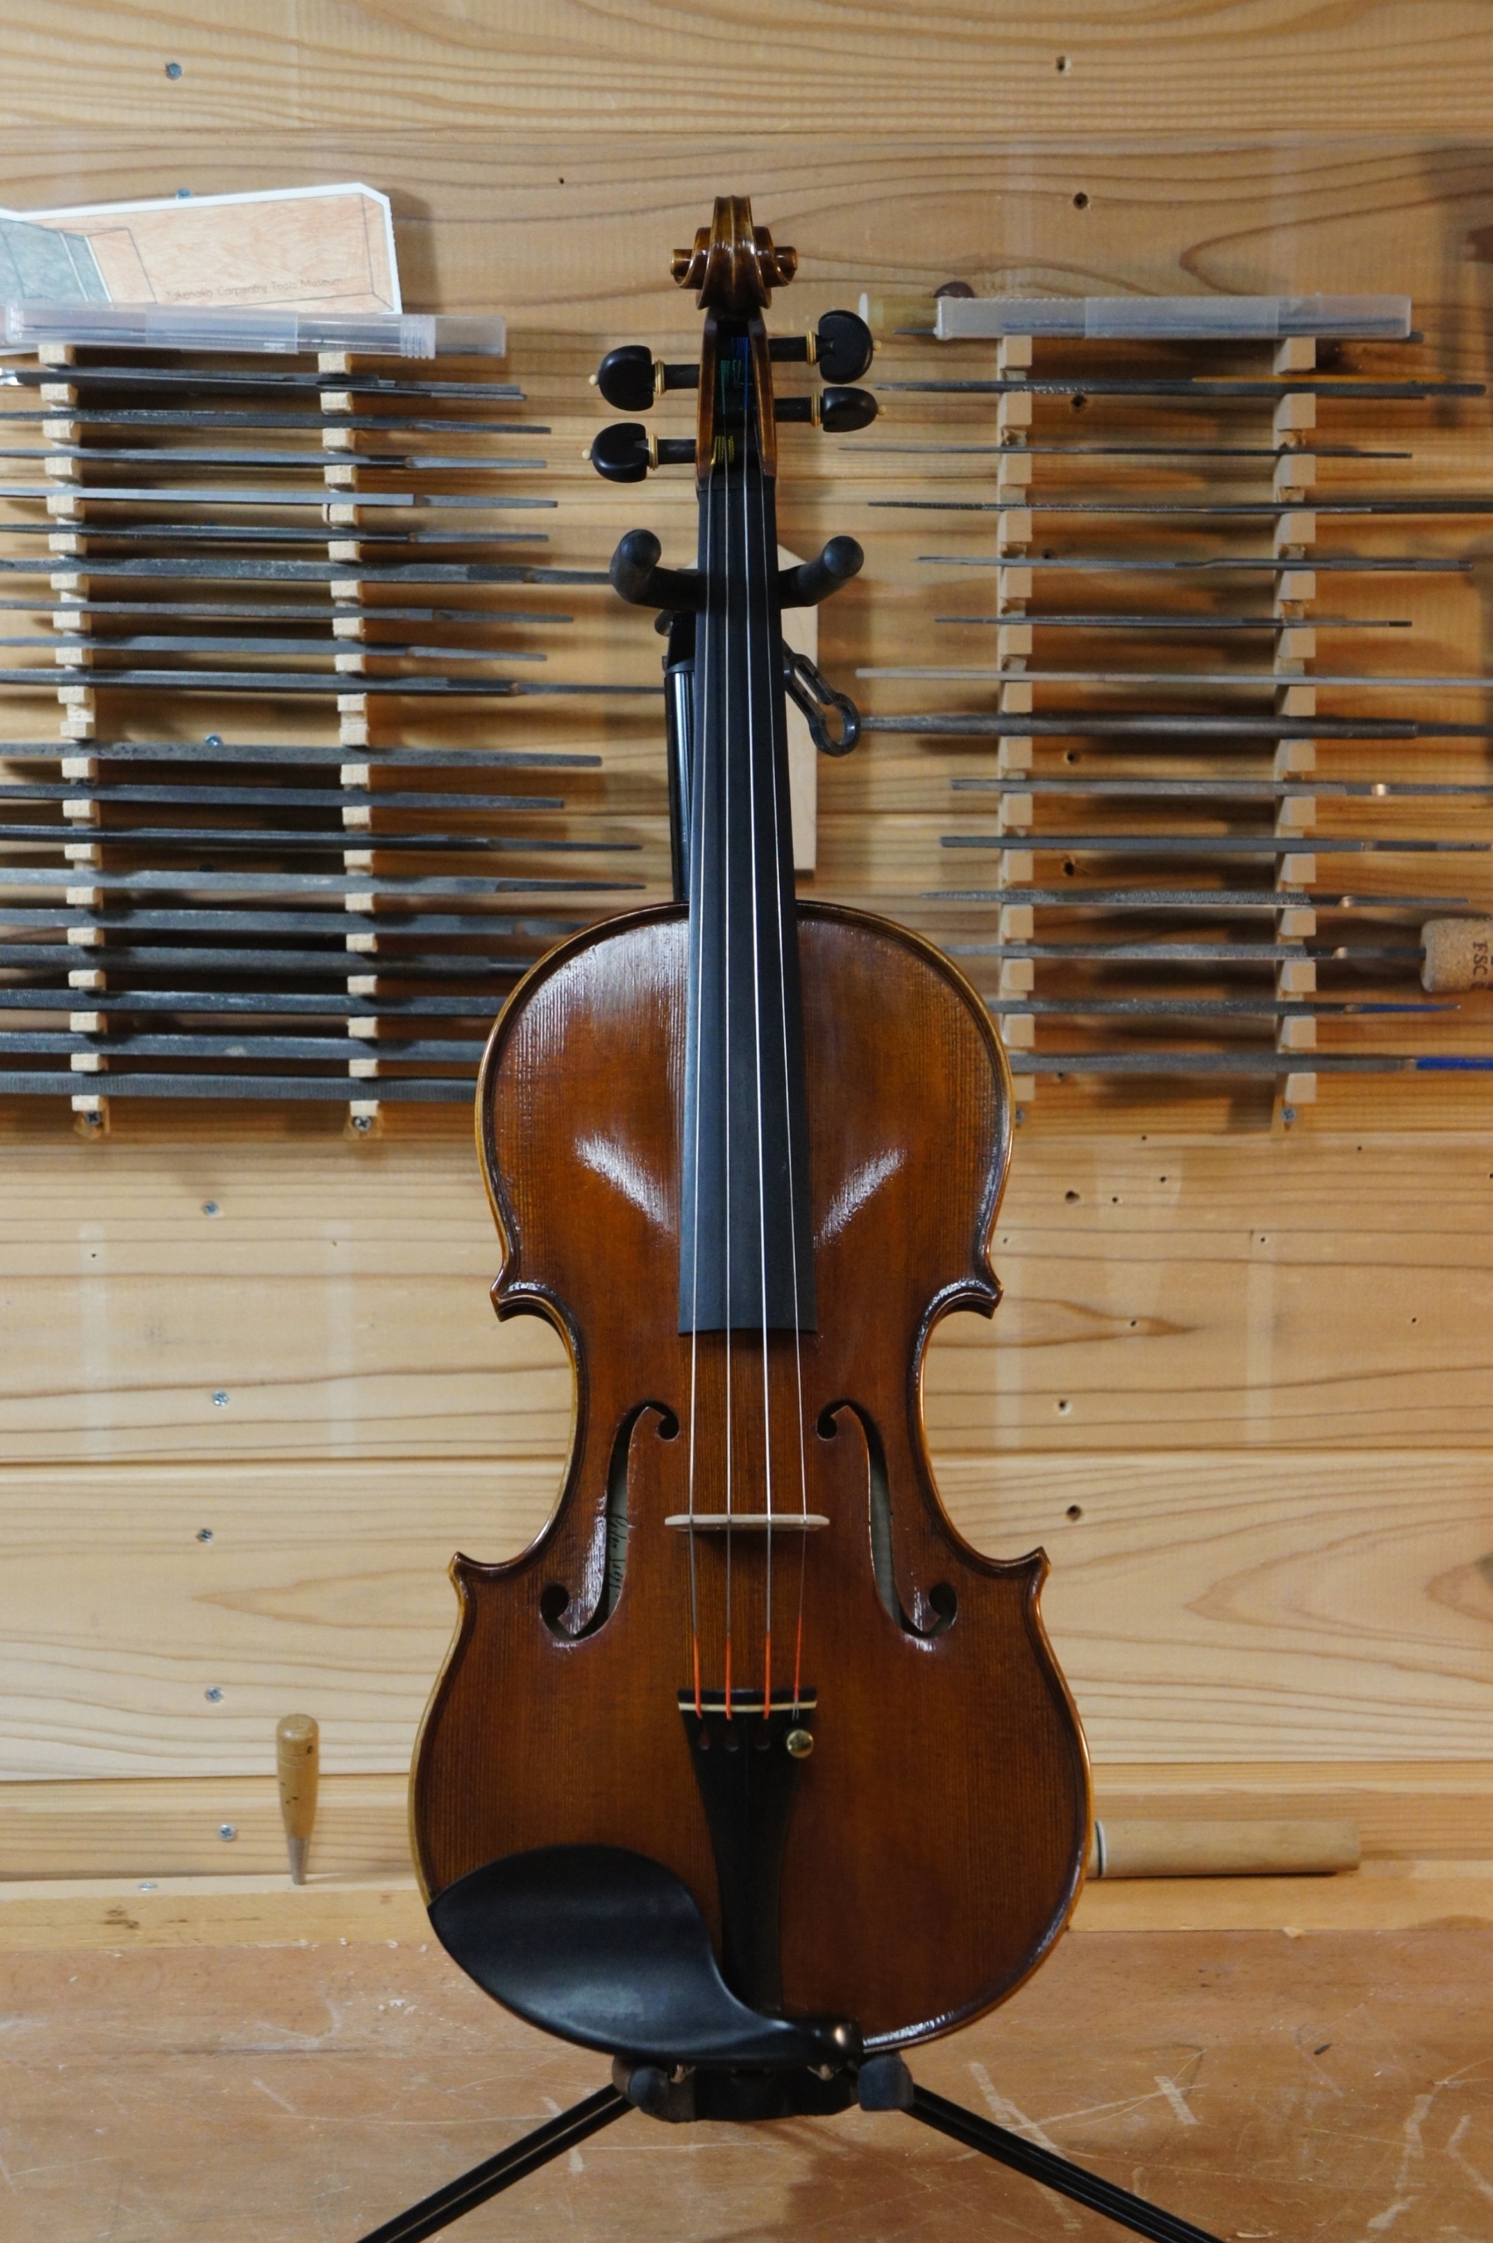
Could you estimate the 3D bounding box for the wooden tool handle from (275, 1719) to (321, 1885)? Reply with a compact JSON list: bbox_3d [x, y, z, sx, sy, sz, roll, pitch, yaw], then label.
[{"bbox_3d":[-0.163,0.248,1.864,0.015,0.063,0.015,0,11,0],"label":"wooden tool handle"}]

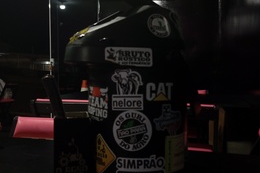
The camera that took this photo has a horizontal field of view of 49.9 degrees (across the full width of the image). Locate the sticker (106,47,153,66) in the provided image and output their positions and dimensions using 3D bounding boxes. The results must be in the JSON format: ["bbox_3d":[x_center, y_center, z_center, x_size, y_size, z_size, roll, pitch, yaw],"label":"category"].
[{"bbox_3d":[-0.002,-0.050,0.485,0.083,0.034,0.006,-1,1,7],"label":"sticker"}]

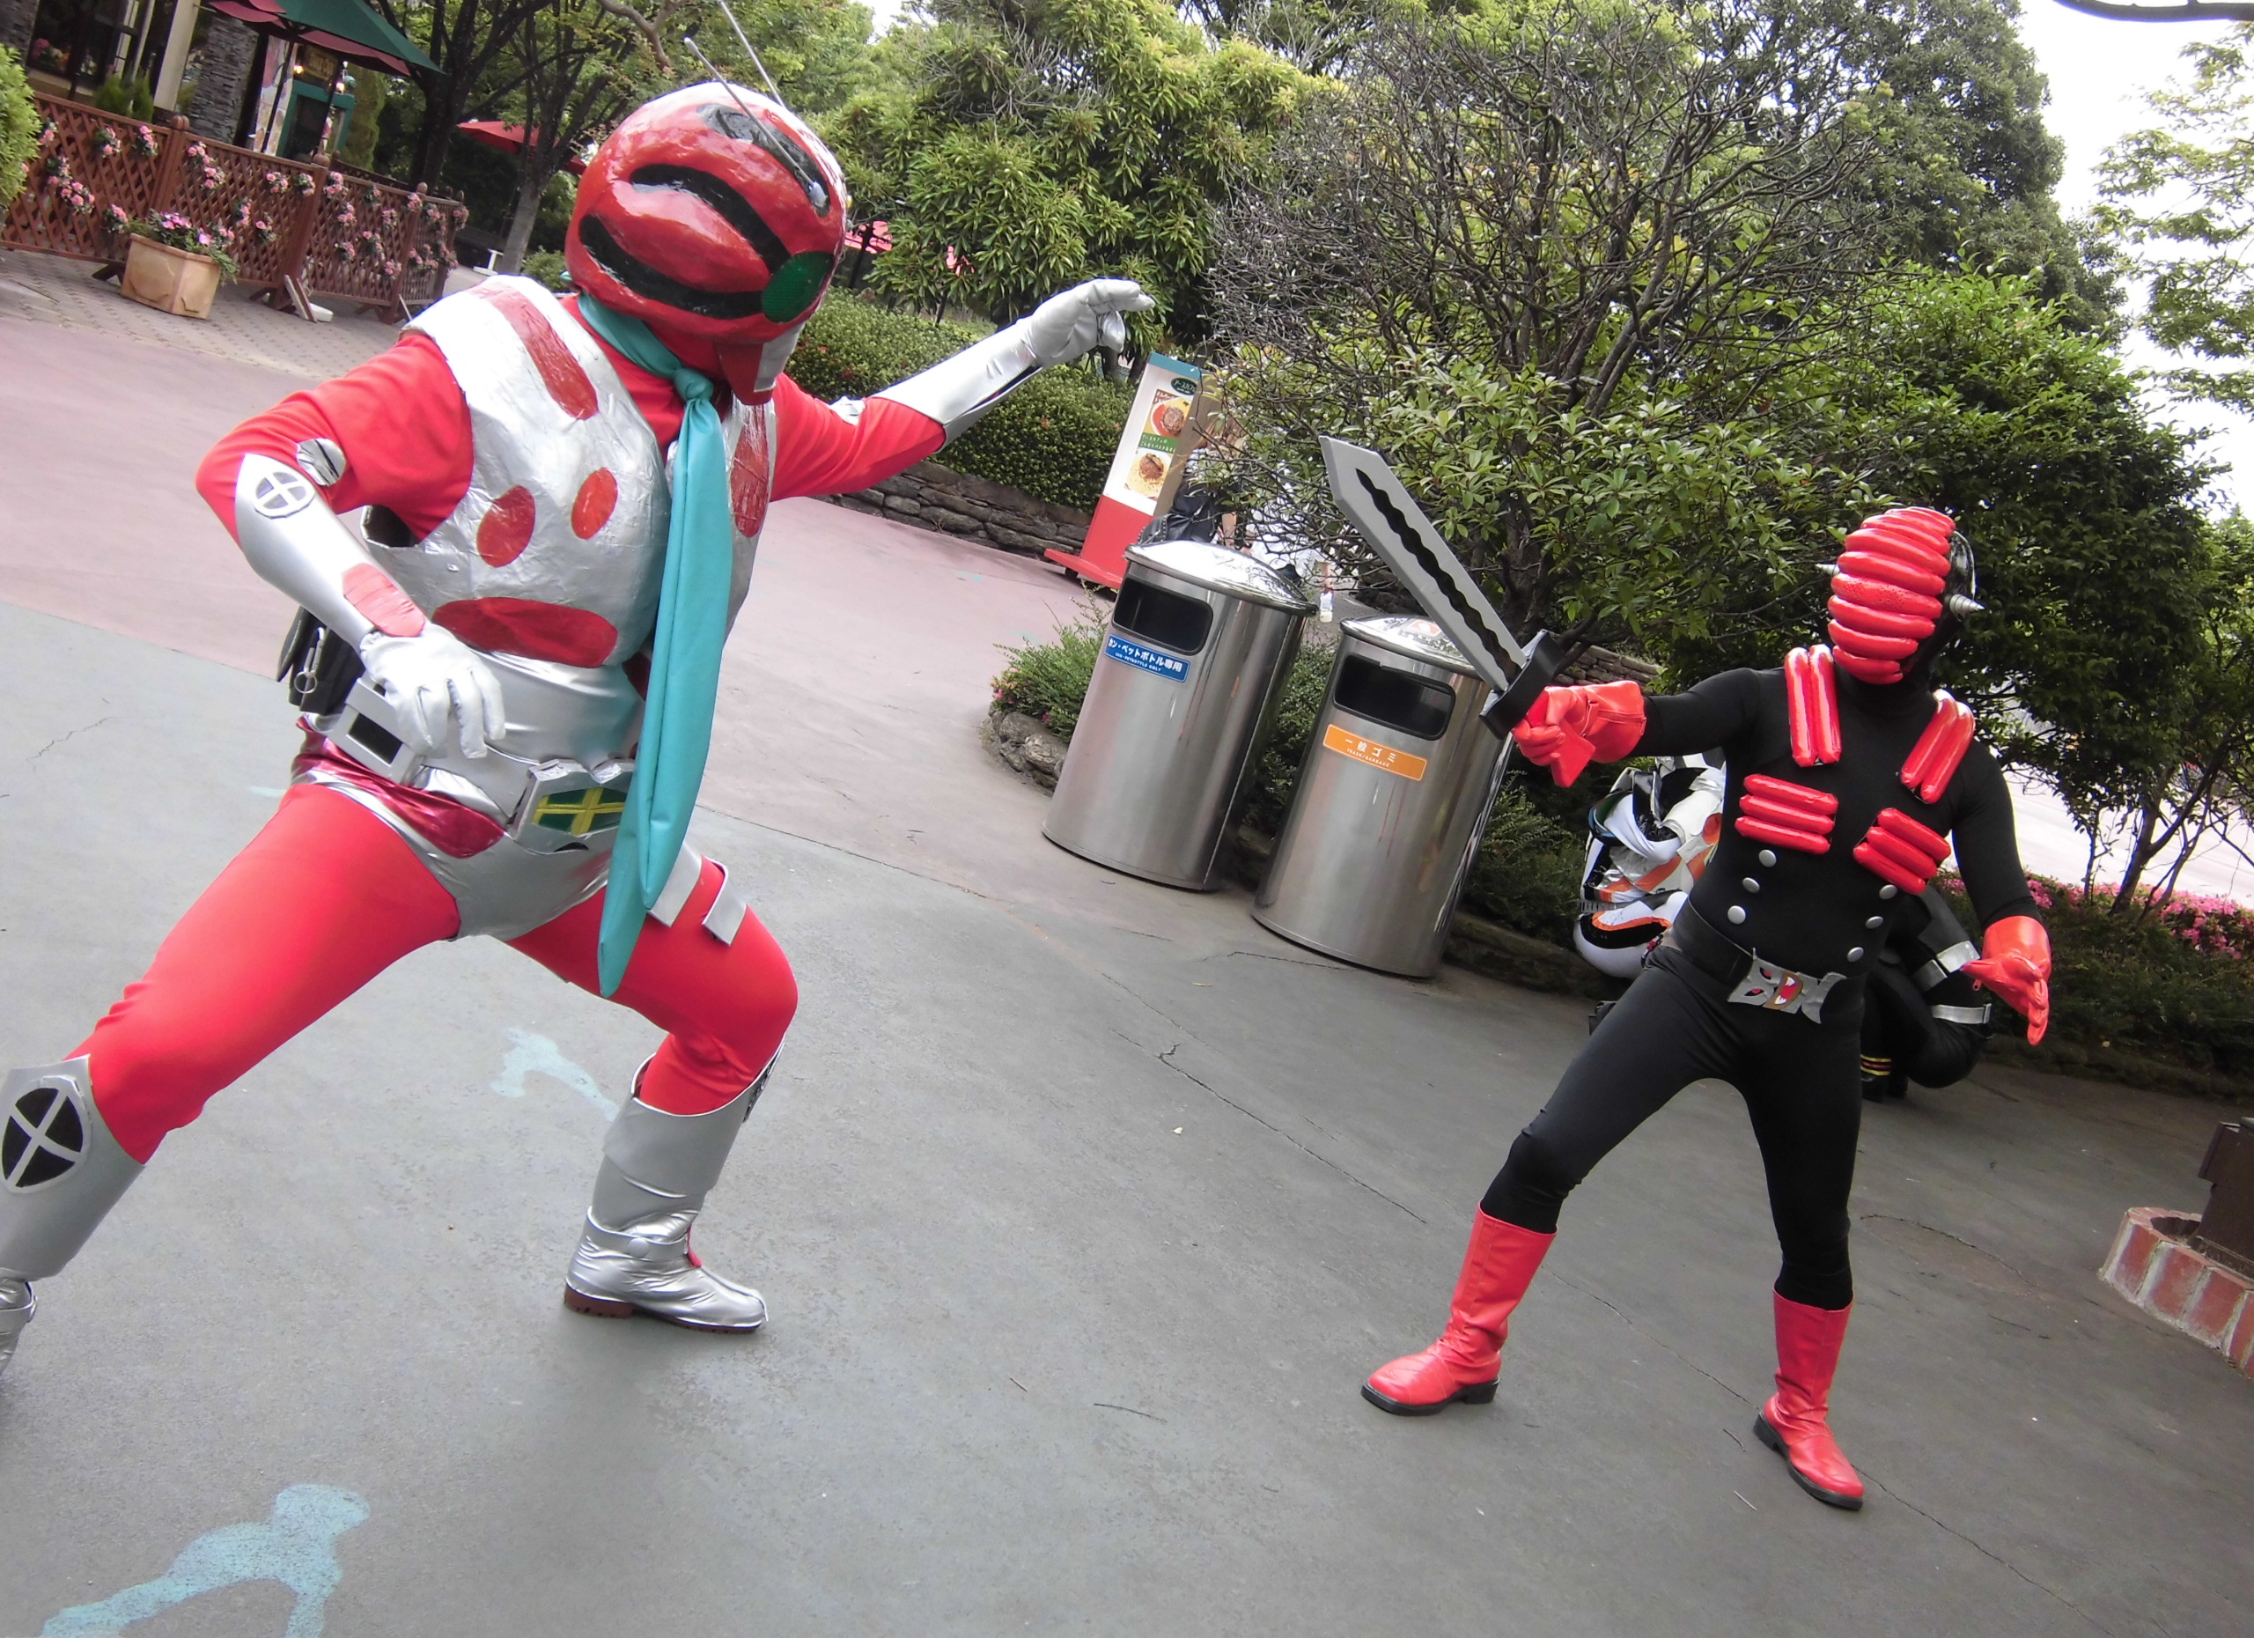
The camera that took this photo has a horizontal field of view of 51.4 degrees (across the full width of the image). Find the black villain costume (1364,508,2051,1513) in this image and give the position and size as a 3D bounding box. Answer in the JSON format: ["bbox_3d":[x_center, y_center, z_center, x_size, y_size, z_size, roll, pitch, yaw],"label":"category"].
[{"bbox_3d":[1.017,0.273,3.791,0.950,1.600,0.780,21,11,15],"label":"black villain costume"}]

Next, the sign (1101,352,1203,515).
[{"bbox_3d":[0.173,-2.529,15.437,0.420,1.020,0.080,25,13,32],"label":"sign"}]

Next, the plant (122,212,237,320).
[{"bbox_3d":[-5.460,-3.153,13.485,0.450,0.470,0.450,21,11,14],"label":"plant"}]

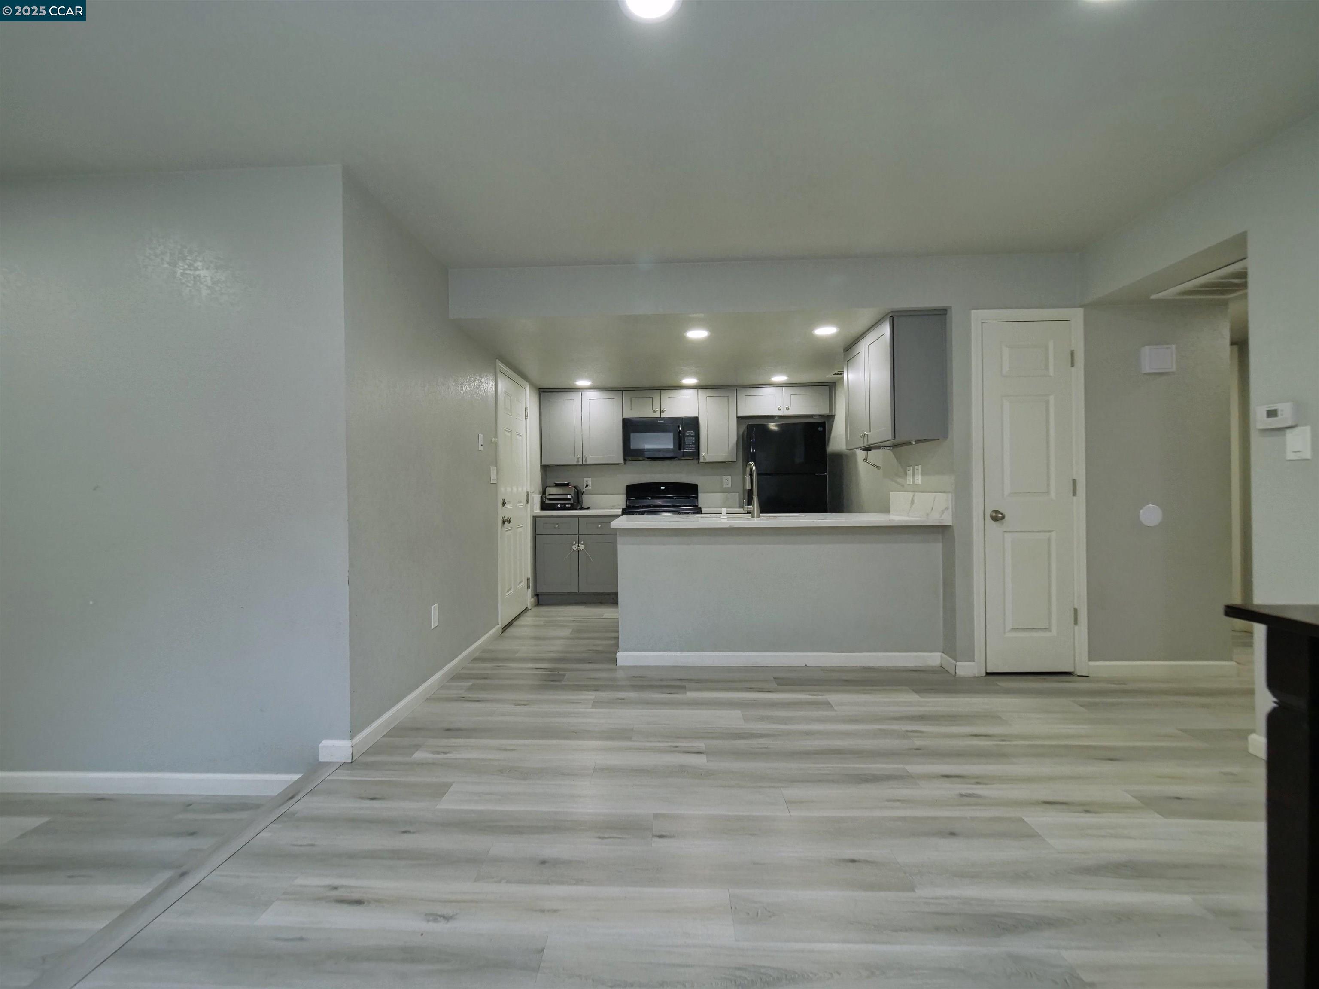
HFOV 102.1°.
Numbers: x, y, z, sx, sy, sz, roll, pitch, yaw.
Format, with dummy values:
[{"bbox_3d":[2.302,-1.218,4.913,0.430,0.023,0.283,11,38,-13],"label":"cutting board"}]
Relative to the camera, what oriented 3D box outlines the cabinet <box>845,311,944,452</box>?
[{"bbox_3d":[1.587,-0.723,3.651,0.329,0.774,0.863,-1,0,2],"label":"cabinet"}]

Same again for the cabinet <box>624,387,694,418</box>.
[{"bbox_3d":[0.012,-0.929,5.573,0.771,0.306,0.328,-1,0,2],"label":"cabinet"}]

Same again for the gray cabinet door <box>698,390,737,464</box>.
[{"bbox_3d":[0.588,-0.700,5.403,0.383,0.752,0.025,-1,0,2],"label":"gray cabinet door"}]

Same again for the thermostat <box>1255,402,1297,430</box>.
[{"bbox_3d":[2.351,-0.297,2.030,0.027,0.092,0.120,-1,0,2],"label":"thermostat"}]

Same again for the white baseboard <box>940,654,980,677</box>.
[{"bbox_3d":[1.767,1.006,3.160,0.130,0.085,0.180,-1,0,2],"label":"white baseboard"}]

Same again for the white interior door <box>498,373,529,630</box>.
[{"bbox_3d":[-1.249,0.054,4.565,0.045,2.035,0.770,-1,0,2],"label":"white interior door"}]

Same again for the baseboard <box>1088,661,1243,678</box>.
[{"bbox_3d":[2.884,0.996,3.048,0.848,0.087,0.016,-1,0,2],"label":"baseboard"}]

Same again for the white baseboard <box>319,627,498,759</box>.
[{"bbox_3d":[-1.310,1.049,3.161,0.139,0.088,1.986,-1,0,1],"label":"white baseboard"}]

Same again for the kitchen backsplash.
[{"bbox_3d":[-0.181,-0.093,5.665,2.110,0.491,0.022,-1,0,2],"label":"kitchen backsplash"}]

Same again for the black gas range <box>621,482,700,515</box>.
[{"bbox_3d":[0.038,0.472,5.318,0.761,1.185,0.660,-1,0,2],"label":"black gas range"}]

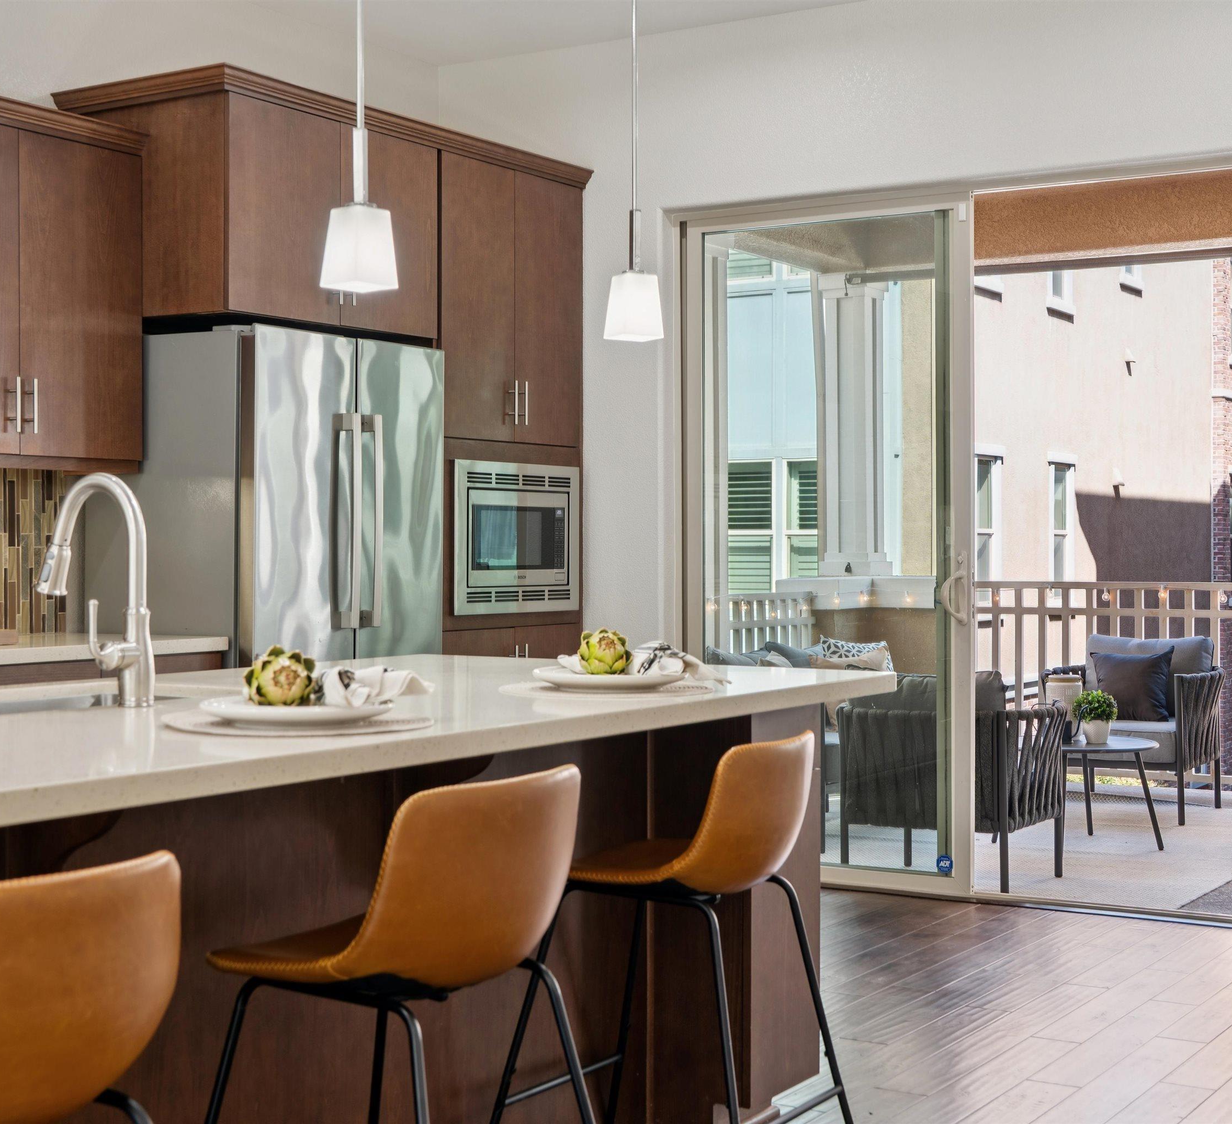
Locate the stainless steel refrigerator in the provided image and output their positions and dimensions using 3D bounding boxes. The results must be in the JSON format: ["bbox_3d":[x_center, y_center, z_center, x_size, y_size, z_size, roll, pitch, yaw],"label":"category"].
[{"bbox_3d":[-1.085,0.205,5.914,0.755,1.789,0.890,0,1,33],"label":"stainless steel refrigerator"}]

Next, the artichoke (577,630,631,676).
[{"bbox_3d":[-0.023,0.176,3.660,0.101,0.094,0.101,0,1,0],"label":"artichoke"}]

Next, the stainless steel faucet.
[{"bbox_3d":[-0.921,0.042,3.203,0.275,0.397,0.130,0,1,33],"label":"stainless steel faucet"}]

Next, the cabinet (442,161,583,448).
[{"bbox_3d":[-0.628,-0.891,6.730,0.675,0.952,0.823,0,1,33],"label":"cabinet"}]

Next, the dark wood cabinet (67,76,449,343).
[{"bbox_3d":[-1.122,-1.066,5.959,0.690,0.677,0.985,0,1,33],"label":"dark wood cabinet"}]

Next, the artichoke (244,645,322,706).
[{"bbox_3d":[-0.525,0.178,2.950,0.117,0.095,0.117,0,1,0],"label":"artichoke"}]

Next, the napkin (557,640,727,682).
[{"bbox_3d":[0.046,0.189,3.664,0.350,0.078,0.180,0,1,33],"label":"napkin"}]

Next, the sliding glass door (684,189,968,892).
[{"bbox_3d":[0.706,-0.047,6.418,1.107,2.296,0.050,0,1,33],"label":"sliding glass door"}]

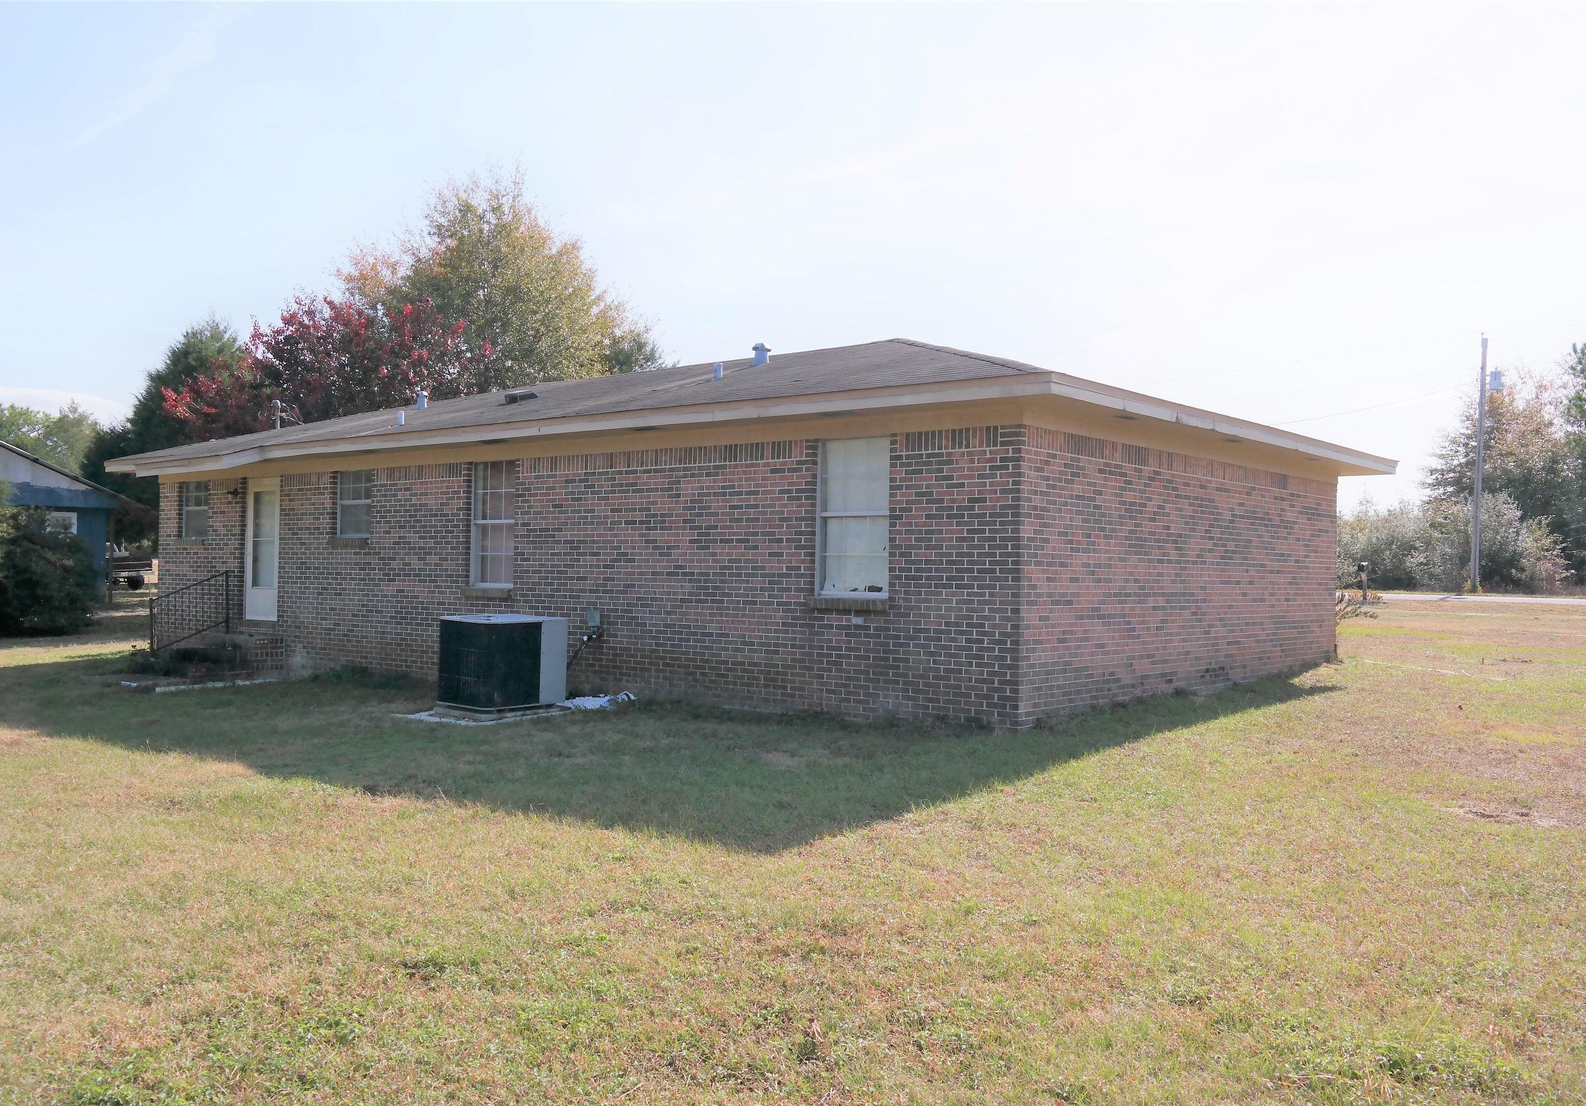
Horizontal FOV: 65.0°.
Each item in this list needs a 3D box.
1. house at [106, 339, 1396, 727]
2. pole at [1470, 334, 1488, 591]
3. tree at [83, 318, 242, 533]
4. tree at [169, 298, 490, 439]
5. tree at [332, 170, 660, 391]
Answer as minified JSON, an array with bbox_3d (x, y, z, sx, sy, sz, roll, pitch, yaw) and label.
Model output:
[{"bbox_3d":[-1.420,-0.600,17.900,16.300,4.300,9.300,0,-1,39],"label":"house"},{"bbox_3d":[25.100,-3.300,45.500,0.300,9.400,0.300,2,-1,0],"label":"pole"},{"bbox_3d":[-22.500,-3.500,46.000,7.200,10.300,7.000,1,-1,0],"label":"tree"},{"bbox_3d":[-12.300,-2.650,33.000,8.900,8.400,8.500,1,-1,0],"label":"tree"},{"bbox_3d":[-10.500,-6.100,45.000,11.900,15.600,11.500,1,-1,0],"label":"tree"}]

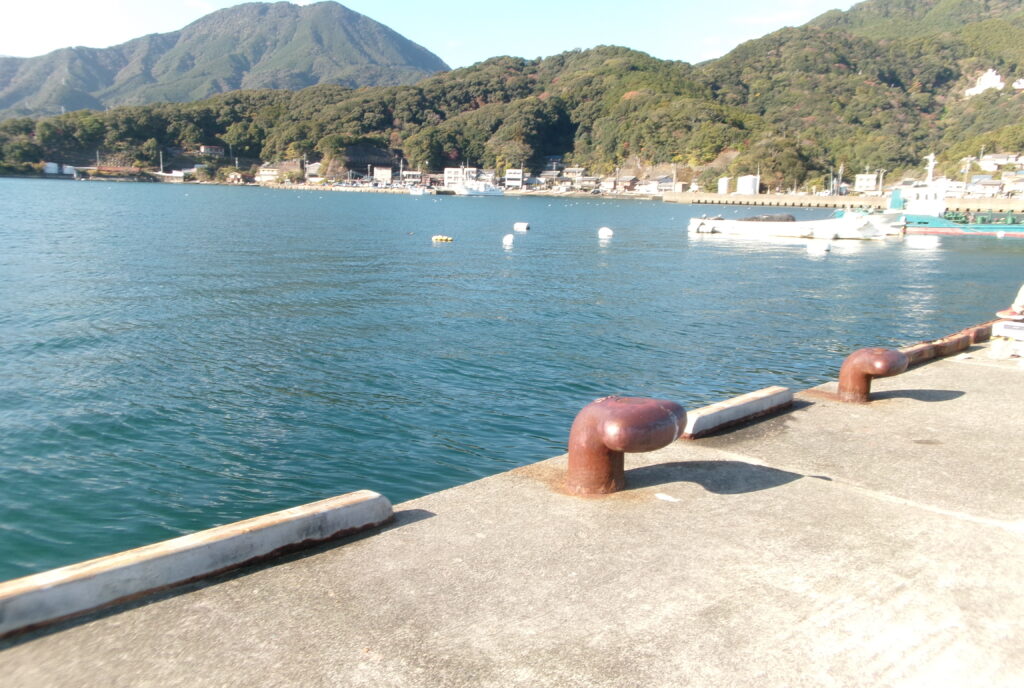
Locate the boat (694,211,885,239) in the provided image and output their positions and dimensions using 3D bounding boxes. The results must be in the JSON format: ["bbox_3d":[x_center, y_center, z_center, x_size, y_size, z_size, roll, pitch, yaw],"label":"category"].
[{"bbox_3d":[17.421,-7.439,52.000,12.400,1.800,2.600,2,10,-3],"label":"boat"}]

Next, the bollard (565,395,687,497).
[{"bbox_3d":[0.567,0.527,4.340,0.560,0.500,0.500,11,13,41],"label":"bollard"}]

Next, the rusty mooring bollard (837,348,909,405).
[{"bbox_3d":[3.129,0.247,7.175,0.540,0.475,0.490,11,13,41],"label":"rusty mooring bollard"}]

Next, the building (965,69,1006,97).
[{"bbox_3d":[274.393,-151.539,480.000,23.000,15.000,14.000,6,10,19],"label":"building"}]

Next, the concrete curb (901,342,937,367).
[{"bbox_3d":[4.052,0.127,8.444,0.155,0.120,1.400,11,12,42],"label":"concrete curb"}]

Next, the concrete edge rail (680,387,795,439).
[{"bbox_3d":[1.722,0.494,6.235,0.140,0.145,1.620,11,13,41],"label":"concrete edge rail"}]

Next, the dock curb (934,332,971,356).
[{"bbox_3d":[4.327,0.001,8.239,0.135,0.133,0.985,12,15,43],"label":"dock curb"}]

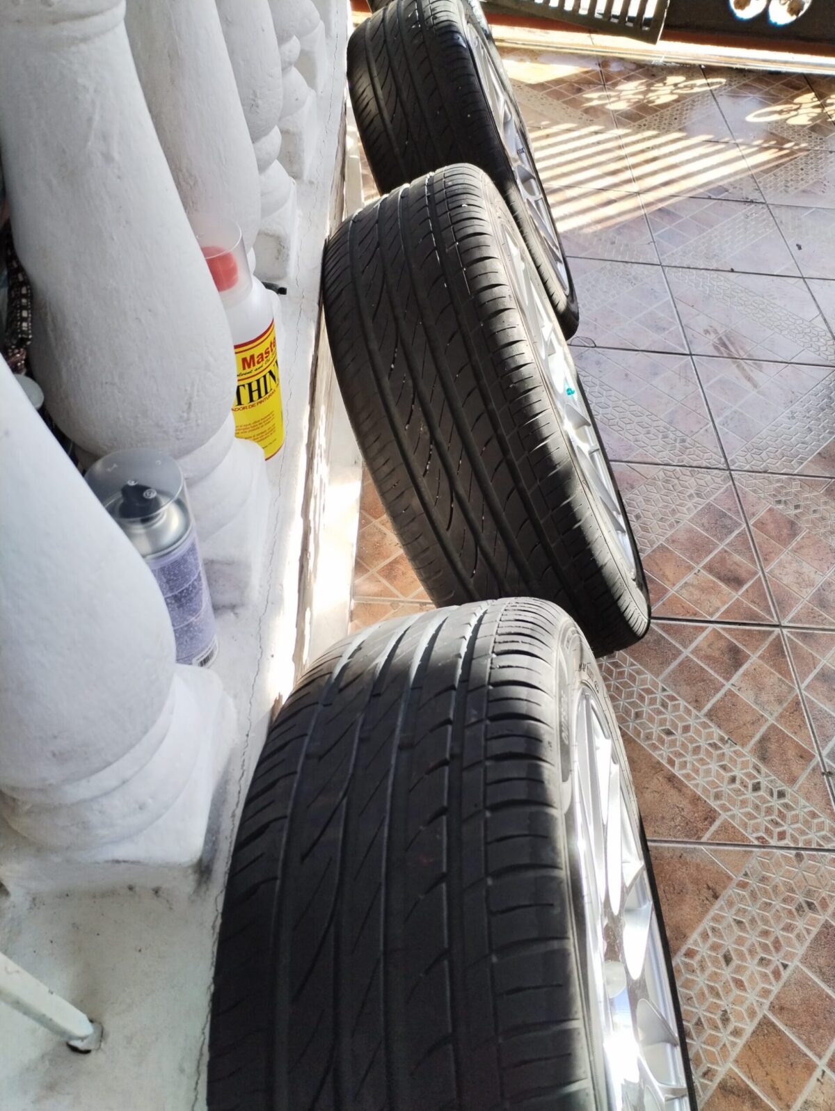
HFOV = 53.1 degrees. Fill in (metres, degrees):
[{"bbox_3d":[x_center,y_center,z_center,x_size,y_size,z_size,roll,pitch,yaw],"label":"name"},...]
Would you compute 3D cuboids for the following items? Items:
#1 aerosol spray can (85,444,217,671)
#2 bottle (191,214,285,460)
[{"bbox_3d":[-0.186,0.014,0.607,0.063,0.194,0.063,2,52,-3],"label":"aerosol spray can"},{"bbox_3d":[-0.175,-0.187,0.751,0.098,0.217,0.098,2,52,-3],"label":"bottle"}]

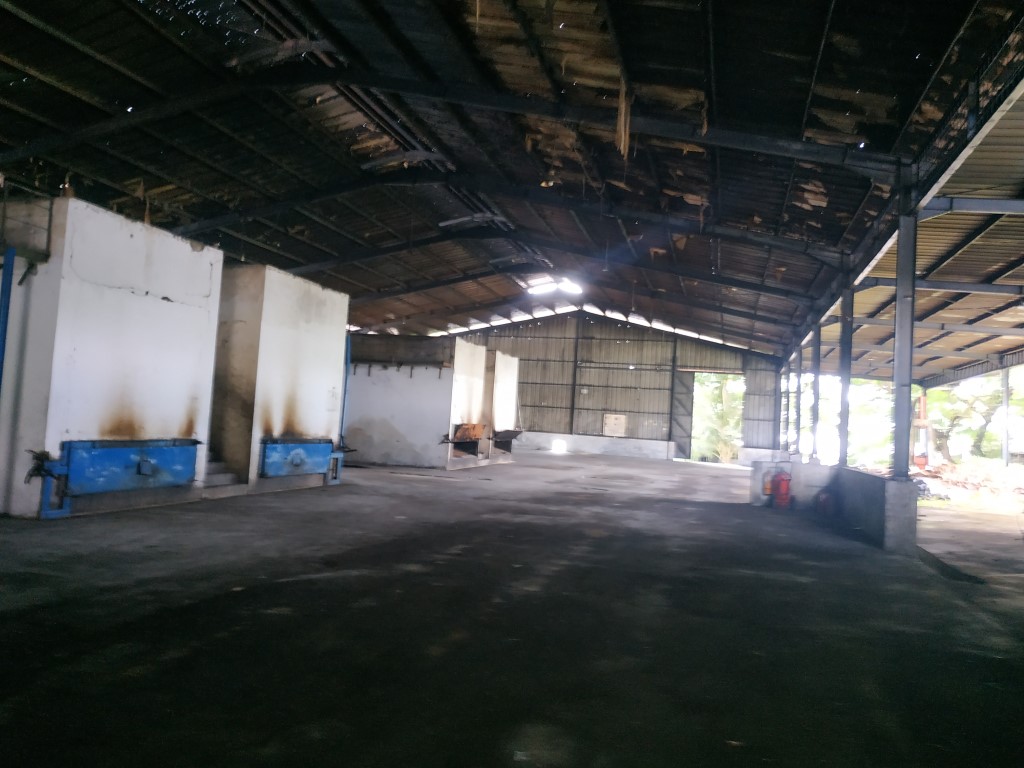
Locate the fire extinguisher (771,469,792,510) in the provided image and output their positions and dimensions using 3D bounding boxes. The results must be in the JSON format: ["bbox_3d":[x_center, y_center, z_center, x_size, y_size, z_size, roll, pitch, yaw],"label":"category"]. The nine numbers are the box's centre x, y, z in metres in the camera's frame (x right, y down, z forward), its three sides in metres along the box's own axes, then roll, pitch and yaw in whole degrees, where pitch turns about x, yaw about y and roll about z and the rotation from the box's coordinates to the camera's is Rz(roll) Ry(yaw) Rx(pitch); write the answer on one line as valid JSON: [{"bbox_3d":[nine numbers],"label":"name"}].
[{"bbox_3d":[6.119,2.366,16.111,0.440,0.950,0.420,2,-3,17],"label":"fire extinguisher"}]

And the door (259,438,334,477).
[{"bbox_3d":[-4.433,1.526,14.836,0.150,0.760,2.470,2,-3,17],"label":"door"}]

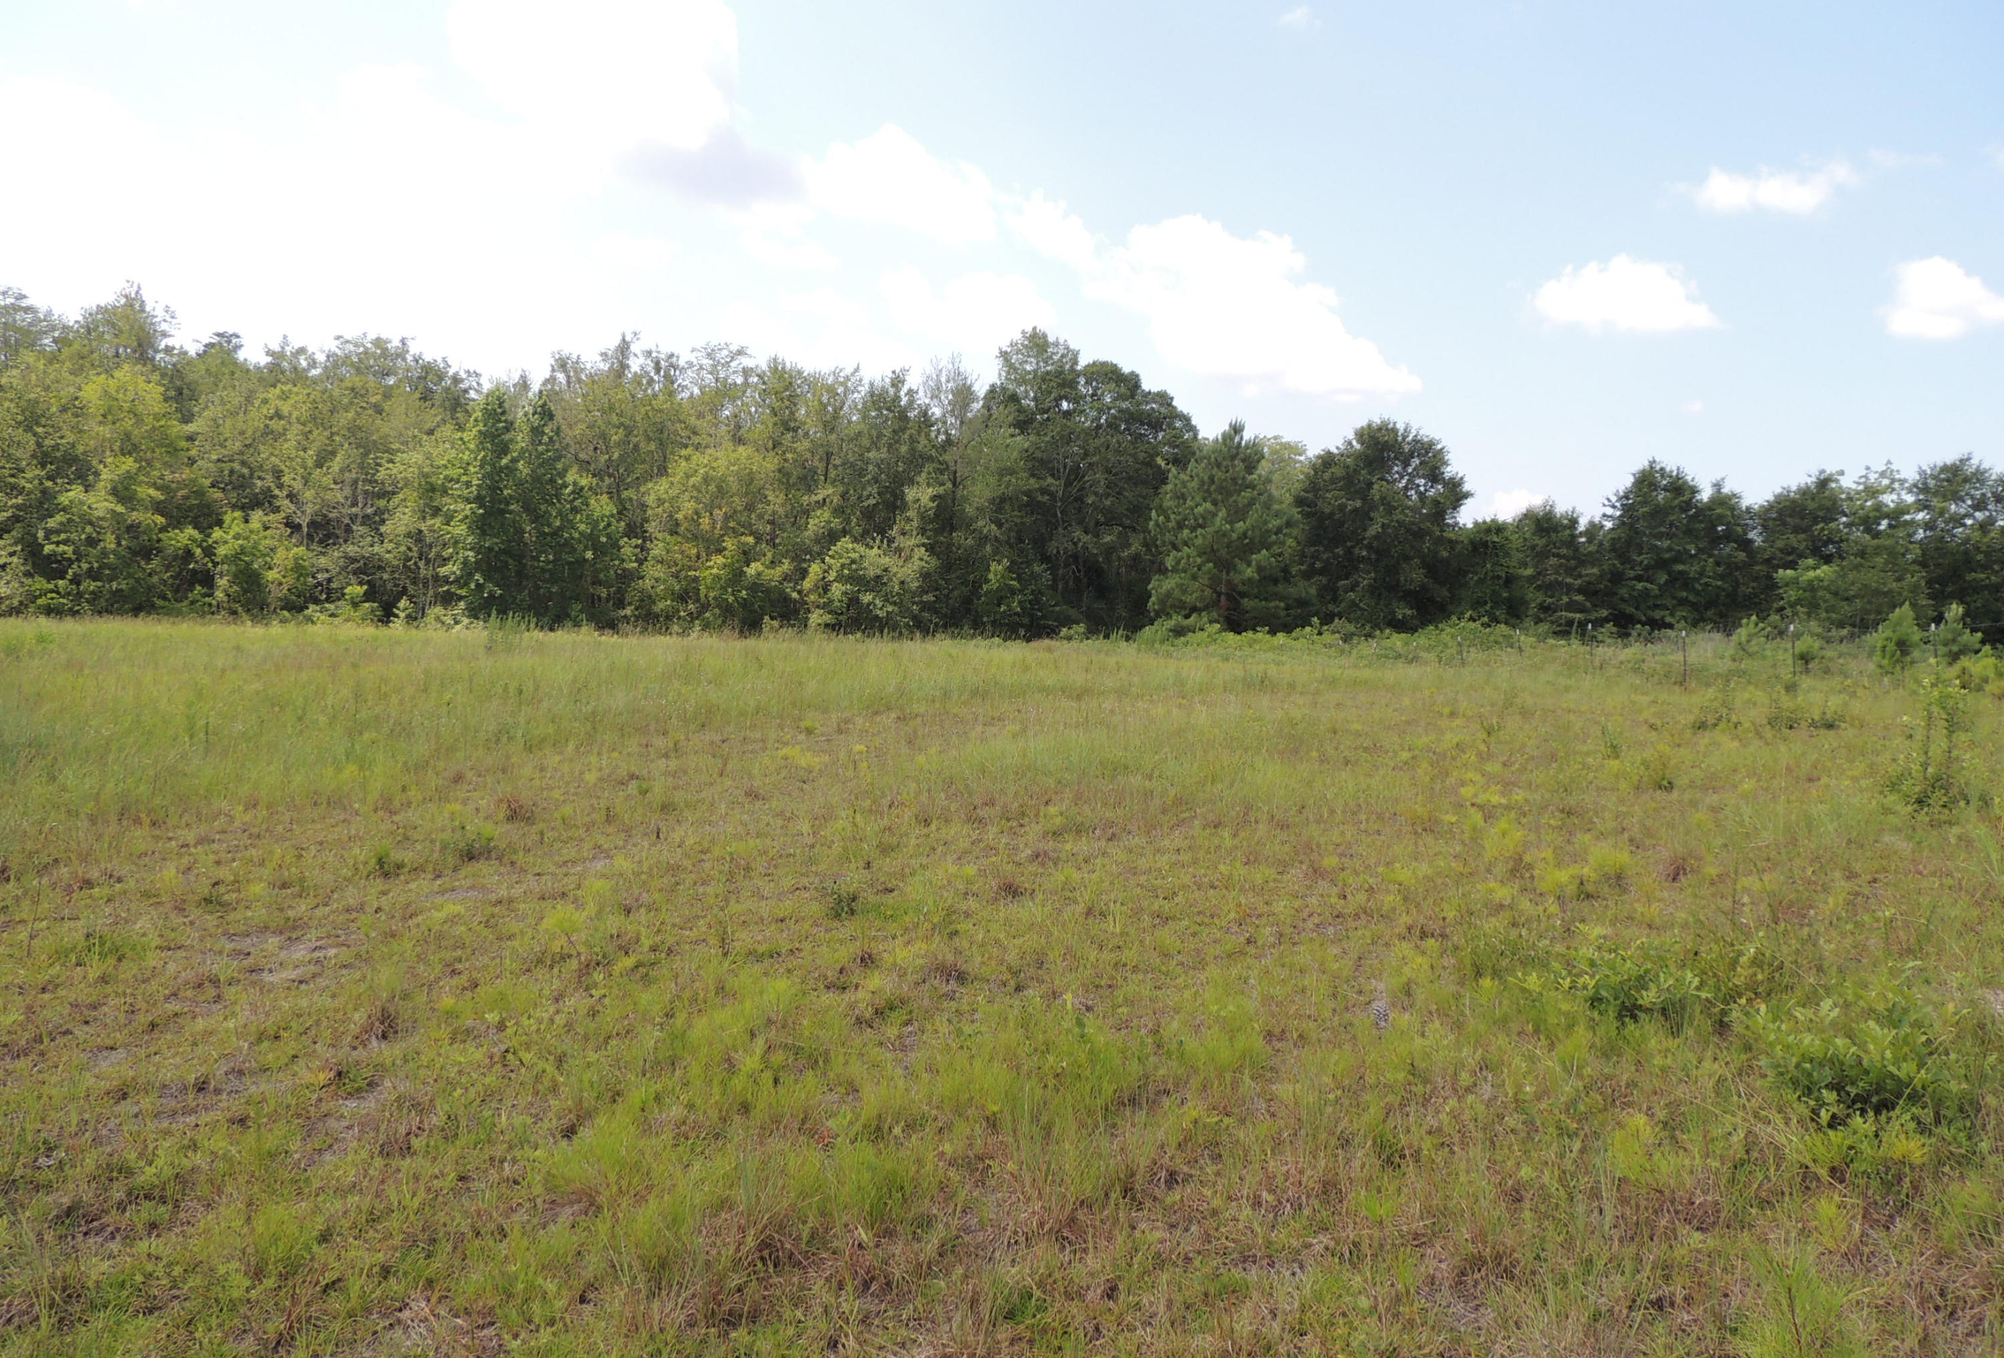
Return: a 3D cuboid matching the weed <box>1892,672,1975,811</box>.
[{"bbox_3d":[7.691,0.514,11.500,0.559,1.099,0.531,2,3,34],"label":"weed"}]

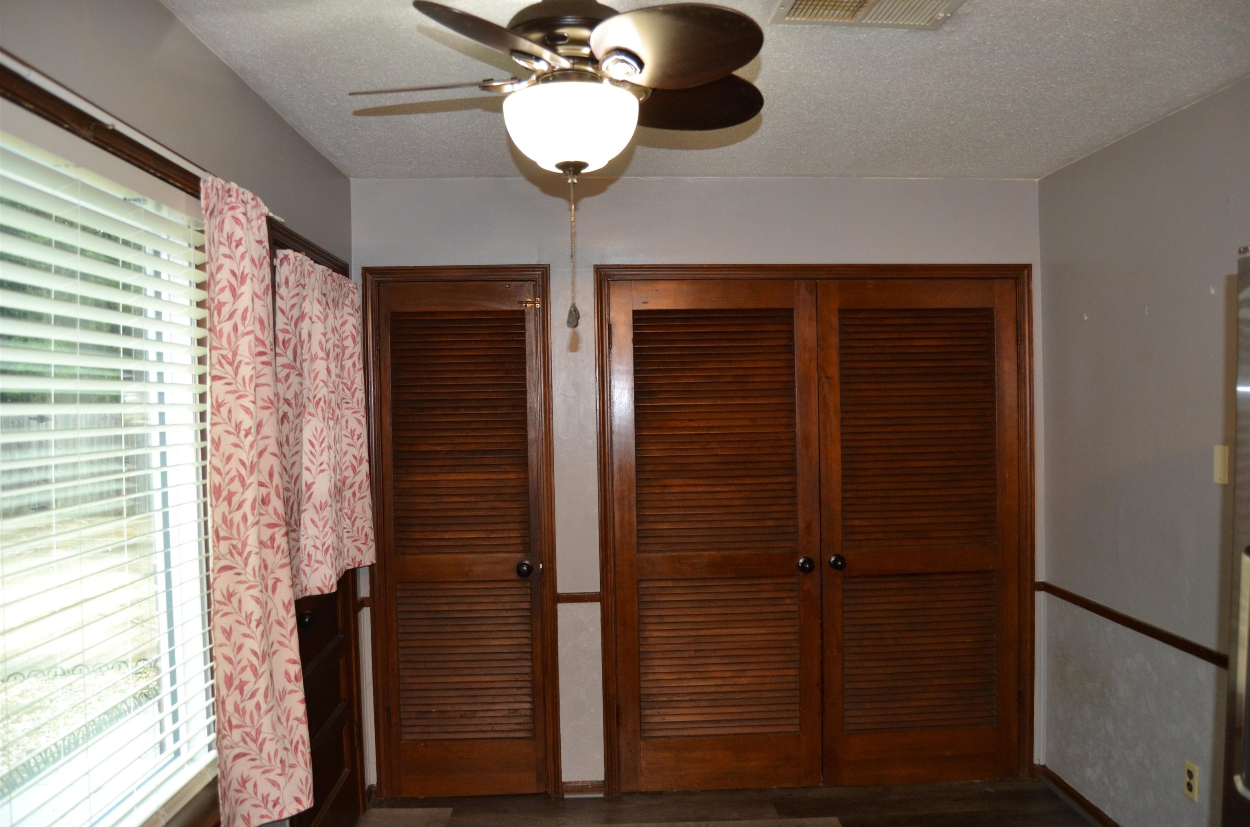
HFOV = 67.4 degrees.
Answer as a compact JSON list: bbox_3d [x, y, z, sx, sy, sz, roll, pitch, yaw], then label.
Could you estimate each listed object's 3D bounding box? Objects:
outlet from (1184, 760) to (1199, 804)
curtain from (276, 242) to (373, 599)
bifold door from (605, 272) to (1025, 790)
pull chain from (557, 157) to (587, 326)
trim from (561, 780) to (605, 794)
[{"bbox_3d":[1.745,1.135,2.889,0.010,0.115,0.070,-1,1,-3],"label":"outlet"},{"bbox_3d":[-0.945,0.046,3.025,0.090,1.020,0.860,-1,1,-3],"label":"curtain"},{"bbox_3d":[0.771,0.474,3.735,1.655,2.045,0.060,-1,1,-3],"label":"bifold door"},{"bbox_3d":[-0.104,-0.332,1.850,0.055,0.328,0.050,-1,1,-3],"label":"pull chain"},{"bbox_3d":[-0.164,1.475,3.703,0.175,0.052,0.016,-1,1,-3],"label":"trim"}]

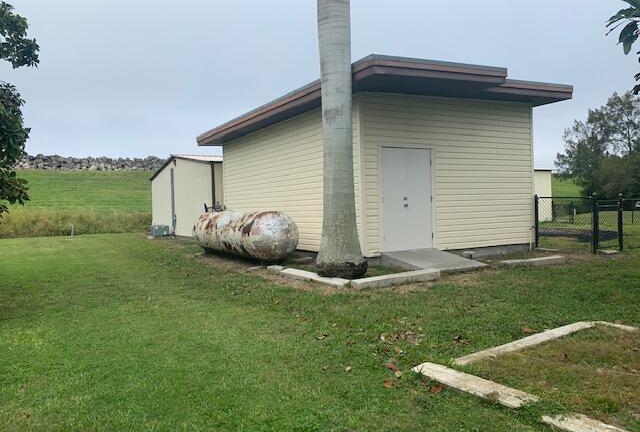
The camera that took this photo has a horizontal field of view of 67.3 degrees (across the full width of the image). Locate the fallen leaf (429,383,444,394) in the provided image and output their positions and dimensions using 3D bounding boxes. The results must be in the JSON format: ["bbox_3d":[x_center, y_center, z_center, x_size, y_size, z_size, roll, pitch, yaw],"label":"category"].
[{"bbox_3d":[0.790,1.171,3.265,0.103,0.035,0.120,-1,1,13],"label":"fallen leaf"}]

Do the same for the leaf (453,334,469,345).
[{"bbox_3d":[1.284,1.128,4.395,0.138,0.050,0.120,-1,1,16],"label":"leaf"}]

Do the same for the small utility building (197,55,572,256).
[{"bbox_3d":[1.012,-1.060,13.651,6.180,3.900,10.370,-2,1,-29],"label":"small utility building"}]

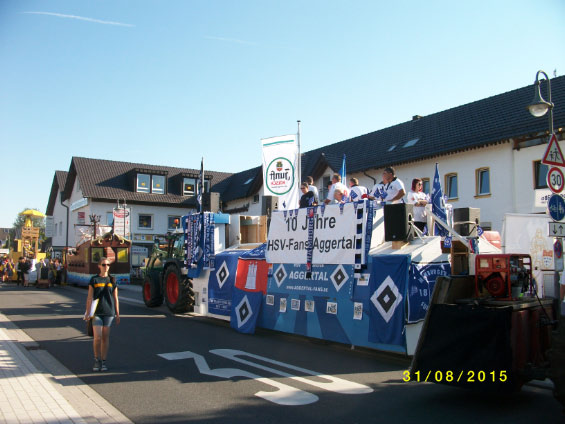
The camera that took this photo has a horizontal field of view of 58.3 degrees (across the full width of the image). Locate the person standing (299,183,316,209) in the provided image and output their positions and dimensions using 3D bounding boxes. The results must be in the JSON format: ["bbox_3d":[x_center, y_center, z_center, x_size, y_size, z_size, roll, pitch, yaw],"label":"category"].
[{"bbox_3d":[0.508,0.221,10.424,0.360,1.660,0.480,3,-6,-32],"label":"person standing"}]

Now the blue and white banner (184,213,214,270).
[{"bbox_3d":[-2.315,0.781,13.828,0.100,1.530,1.650,4,-7,-40],"label":"blue and white banner"}]

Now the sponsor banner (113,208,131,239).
[{"bbox_3d":[-11.136,0.832,35.071,1.220,2.100,0.150,1,-5,-16],"label":"sponsor banner"}]

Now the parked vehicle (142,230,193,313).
[{"bbox_3d":[-3.170,1.930,17.322,2.250,2.660,4.100,3,-6,-37],"label":"parked vehicle"}]

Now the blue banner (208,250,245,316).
[{"bbox_3d":[-1.351,1.650,11.719,0.080,1.470,1.200,5,-7,-42],"label":"blue banner"}]

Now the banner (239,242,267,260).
[{"bbox_3d":[-0.667,0.890,11.257,0.250,0.400,0.980,5,-7,-42],"label":"banner"}]

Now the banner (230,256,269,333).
[{"bbox_3d":[-0.736,1.783,10.953,0.120,1.650,1.200,5,-7,-42],"label":"banner"}]

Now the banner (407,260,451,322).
[{"bbox_3d":[2.688,1.424,9.086,1.420,1.050,0.050,4,-7,-40],"label":"banner"}]

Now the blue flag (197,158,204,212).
[{"bbox_3d":[-2.228,-0.720,13.750,0.150,1.520,0.300,4,-7,-40],"label":"blue flag"}]

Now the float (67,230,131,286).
[{"bbox_3d":[-11.502,2.889,31.512,2.500,3.300,4.600,4,-7,-39],"label":"float"}]

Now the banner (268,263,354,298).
[{"bbox_3d":[0.520,1.394,10.524,0.040,0.730,2.580,4,-7,-40],"label":"banner"}]

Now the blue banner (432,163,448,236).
[{"bbox_3d":[2.765,-0.219,8.857,0.180,1.320,0.320,5,-7,-42],"label":"blue banner"}]

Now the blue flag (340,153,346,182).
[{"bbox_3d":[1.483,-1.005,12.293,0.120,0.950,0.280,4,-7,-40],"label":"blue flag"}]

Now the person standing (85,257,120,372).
[{"bbox_3d":[-2.668,1.520,7.558,0.520,1.680,0.360,2,-6,-17],"label":"person standing"}]

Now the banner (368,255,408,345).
[{"bbox_3d":[1.727,1.452,8.337,0.060,1.460,0.780,5,-7,-42],"label":"banner"}]

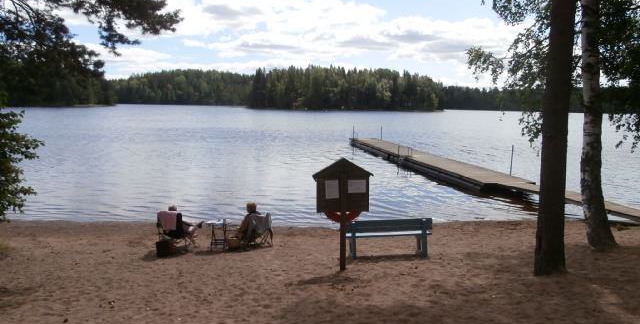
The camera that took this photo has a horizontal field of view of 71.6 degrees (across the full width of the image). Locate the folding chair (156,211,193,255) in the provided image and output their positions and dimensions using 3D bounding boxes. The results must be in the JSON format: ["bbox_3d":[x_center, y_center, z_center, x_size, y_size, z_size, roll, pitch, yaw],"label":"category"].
[{"bbox_3d":[-2.969,1.395,9.113,0.680,0.820,0.580,5,8,28],"label":"folding chair"}]

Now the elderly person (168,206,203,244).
[{"bbox_3d":[-2.821,1.319,9.195,0.540,0.920,0.850,5,9,32],"label":"elderly person"}]

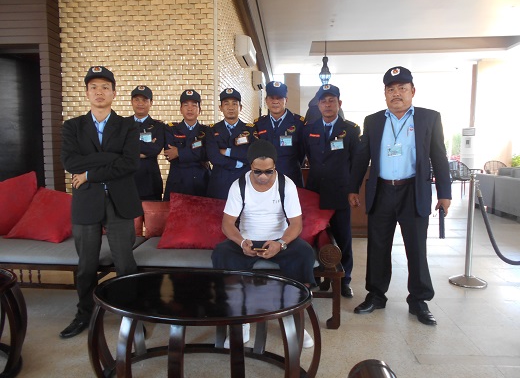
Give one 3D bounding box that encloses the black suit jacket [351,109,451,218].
[{"bbox_3d":[0.983,-0.182,2.744,0.690,0.760,0.330,2,5,22],"label":"black suit jacket"}]

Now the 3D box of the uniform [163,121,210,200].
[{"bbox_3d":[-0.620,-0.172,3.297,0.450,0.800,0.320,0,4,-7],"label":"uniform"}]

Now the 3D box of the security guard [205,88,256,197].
[{"bbox_3d":[-0.246,0.004,3.310,0.470,1.690,0.340,0,4,-2],"label":"security guard"}]

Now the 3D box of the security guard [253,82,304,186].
[{"bbox_3d":[0.165,-0.021,3.309,0.470,1.753,0.300,0,5,2],"label":"security guard"}]

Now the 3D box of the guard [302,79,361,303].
[{"bbox_3d":[0.592,0.018,3.190,0.500,1.690,0.320,1,4,14],"label":"guard"}]

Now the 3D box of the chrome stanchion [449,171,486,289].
[{"bbox_3d":[1.866,0.354,3.474,0.340,0.989,0.340,0,5,0],"label":"chrome stanchion"}]

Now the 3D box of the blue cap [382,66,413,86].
[{"bbox_3d":[0.926,-0.764,2.649,0.185,0.135,0.260,2,5,24],"label":"blue cap"}]

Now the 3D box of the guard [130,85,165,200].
[{"bbox_3d":[-1.017,-0.021,3.380,0.460,1.733,0.320,0,5,-8],"label":"guard"}]

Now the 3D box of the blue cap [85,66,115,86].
[{"bbox_3d":[-0.962,-0.694,2.355,0.185,0.120,0.260,-1,4,-15],"label":"blue cap"}]

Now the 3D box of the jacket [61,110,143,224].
[{"bbox_3d":[-0.972,-0.136,2.427,0.500,0.715,0.360,-1,5,-17],"label":"jacket"}]

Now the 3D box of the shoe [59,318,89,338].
[{"bbox_3d":[-1.162,0.865,2.538,0.100,0.100,0.275,4,6,36],"label":"shoe"}]

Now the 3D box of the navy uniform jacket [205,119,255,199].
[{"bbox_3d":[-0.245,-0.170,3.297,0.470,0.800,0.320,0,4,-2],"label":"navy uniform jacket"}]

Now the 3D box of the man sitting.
[{"bbox_3d":[0.023,0.292,2.602,0.660,1.240,0.740,0,5,2],"label":"man sitting"}]

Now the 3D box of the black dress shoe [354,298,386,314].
[{"bbox_3d":[0.816,0.844,2.883,0.270,0.100,0.100,-2,5,-22],"label":"black dress shoe"}]

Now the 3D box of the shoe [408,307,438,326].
[{"bbox_3d":[1.125,0.851,2.711,0.100,0.105,0.280,0,4,-8],"label":"shoe"}]

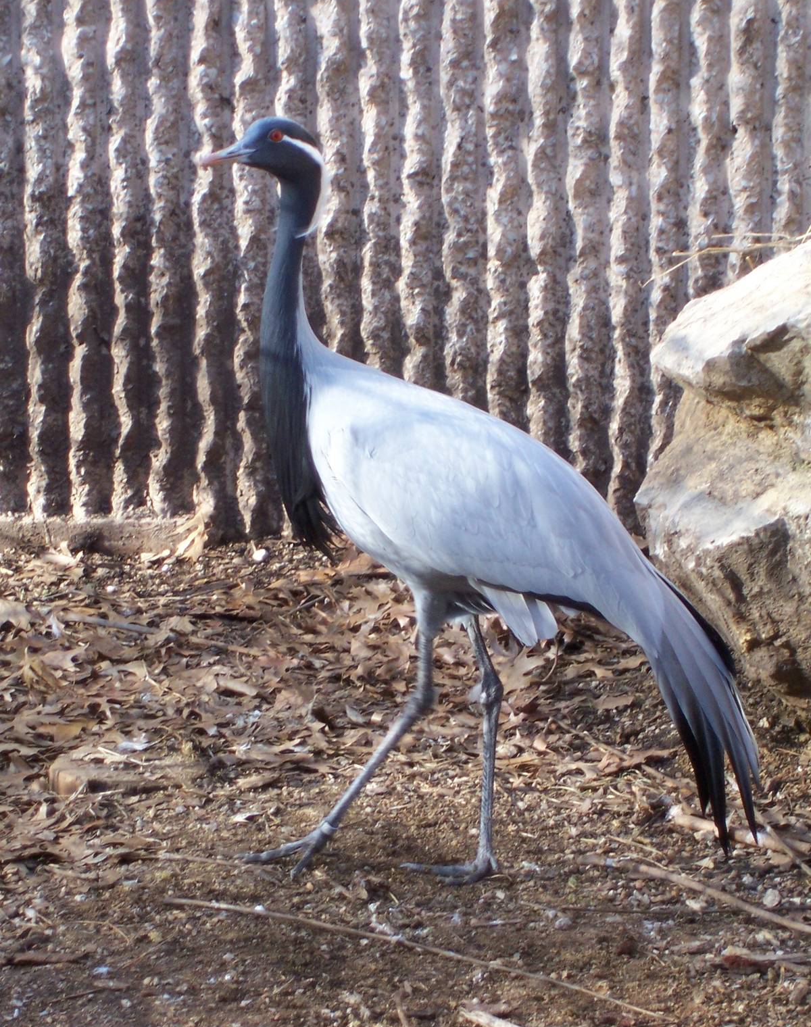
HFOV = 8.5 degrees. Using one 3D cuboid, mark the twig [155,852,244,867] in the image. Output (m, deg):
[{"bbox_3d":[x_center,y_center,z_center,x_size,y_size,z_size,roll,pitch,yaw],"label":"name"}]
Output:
[{"bbox_3d":[-0.228,0.387,6.094,0.109,0.006,0.008,4,11,21],"label":"twig"}]

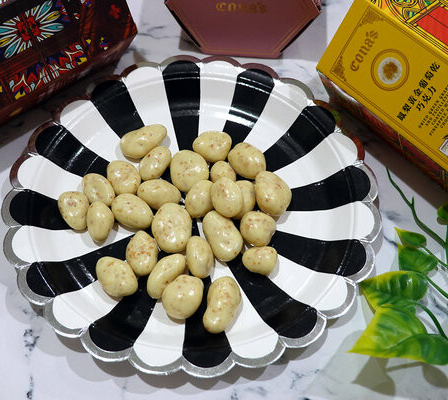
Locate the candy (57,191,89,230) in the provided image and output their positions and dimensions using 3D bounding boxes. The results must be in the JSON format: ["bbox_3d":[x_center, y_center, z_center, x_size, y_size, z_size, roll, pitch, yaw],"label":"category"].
[{"bbox_3d":[-0.088,0.006,0.390,0.017,0.015,0.027,-19,60,-13],"label":"candy"}]

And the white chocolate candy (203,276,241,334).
[{"bbox_3d":[-0.001,0.054,0.341,0.017,0.015,0.032,14,58,8],"label":"white chocolate candy"}]

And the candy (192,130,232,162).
[{"bbox_3d":[-0.007,-0.031,0.395,0.024,0.017,0.018,-9,58,-7],"label":"candy"}]

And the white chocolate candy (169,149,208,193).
[{"bbox_3d":[-0.022,-0.018,0.429,0.024,0.022,0.030,-8,57,-6],"label":"white chocolate candy"}]

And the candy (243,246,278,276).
[{"bbox_3d":[0.022,0.035,0.398,0.021,0.015,0.017,4,57,1],"label":"candy"}]

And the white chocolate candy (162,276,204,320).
[{"bbox_3d":[-0.023,0.055,0.382,0.023,0.021,0.027,24,60,14],"label":"white chocolate candy"}]

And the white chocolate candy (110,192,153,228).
[{"bbox_3d":[-0.053,0.007,0.389,0.027,0.018,0.019,31,62,17],"label":"white chocolate candy"}]

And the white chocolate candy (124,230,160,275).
[{"bbox_3d":[-0.044,0.028,0.357,0.017,0.015,0.026,-9,58,-7],"label":"white chocolate candy"}]

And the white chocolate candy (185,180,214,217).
[{"bbox_3d":[-0.013,0.000,0.377,0.016,0.014,0.025,15,58,9],"label":"white chocolate candy"}]

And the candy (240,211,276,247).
[{"bbox_3d":[0.021,0.017,0.408,0.022,0.019,0.023,-25,61,-16],"label":"candy"}]

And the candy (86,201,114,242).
[{"bbox_3d":[-0.072,0.012,0.387,0.015,0.014,0.026,-3,58,-3],"label":"candy"}]

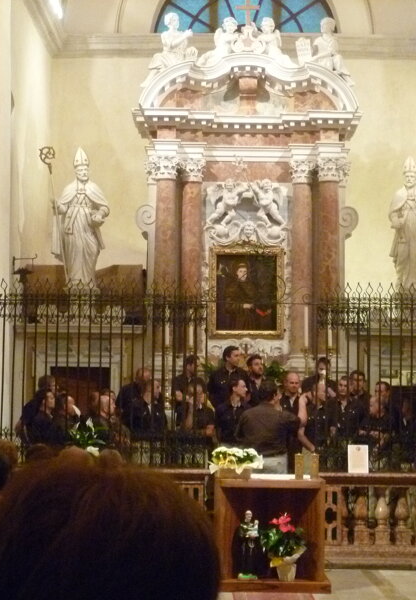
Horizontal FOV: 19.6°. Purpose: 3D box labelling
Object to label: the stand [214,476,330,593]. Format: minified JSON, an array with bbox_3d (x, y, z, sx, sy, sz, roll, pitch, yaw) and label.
[{"bbox_3d":[0.556,2.025,10.536,0.950,0.955,0.660,1,-4,1],"label":"stand"}]

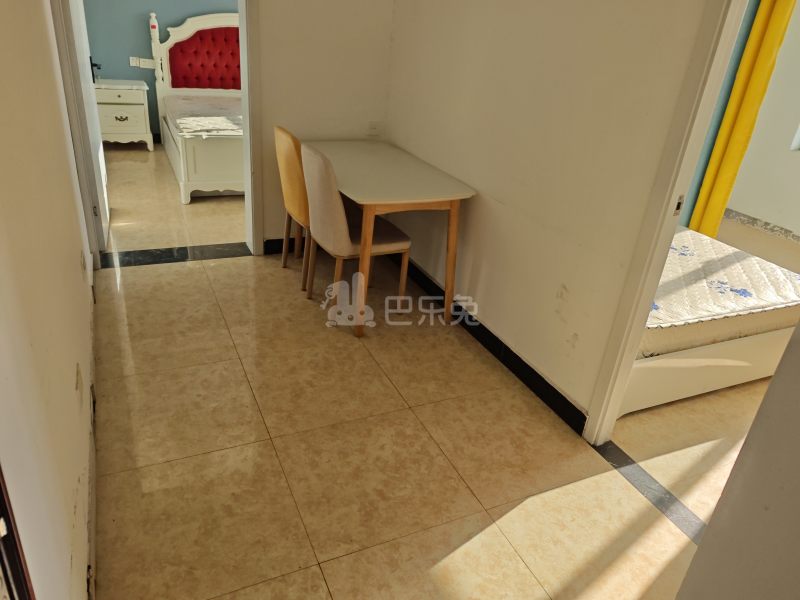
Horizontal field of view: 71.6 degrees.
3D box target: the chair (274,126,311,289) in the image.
[{"bbox_3d":[-0.451,-0.556,3.366,0.500,0.885,0.450,-9,29,-27],"label":"chair"}]

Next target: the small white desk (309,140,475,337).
[{"bbox_3d":[-0.191,-0.402,3.253,0.707,0.759,1.391,-7,28,-25],"label":"small white desk"}]

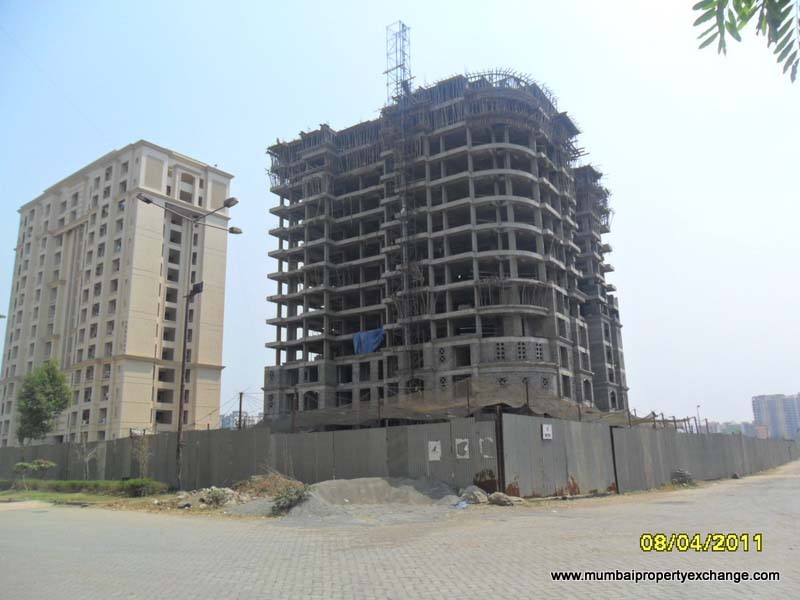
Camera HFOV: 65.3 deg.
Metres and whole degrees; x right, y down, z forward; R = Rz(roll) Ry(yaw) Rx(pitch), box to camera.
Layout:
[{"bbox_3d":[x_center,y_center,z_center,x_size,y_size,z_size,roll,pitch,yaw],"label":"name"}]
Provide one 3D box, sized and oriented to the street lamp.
[{"bbox_3d":[-7.183,1.499,23.259,2.625,10.634,4.950,-10,-16,33],"label":"street lamp"}]

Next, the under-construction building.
[{"bbox_3d":[7.474,0.275,86.572,37.700,41.200,38.600,-9,-15,31],"label":"under-construction building"}]

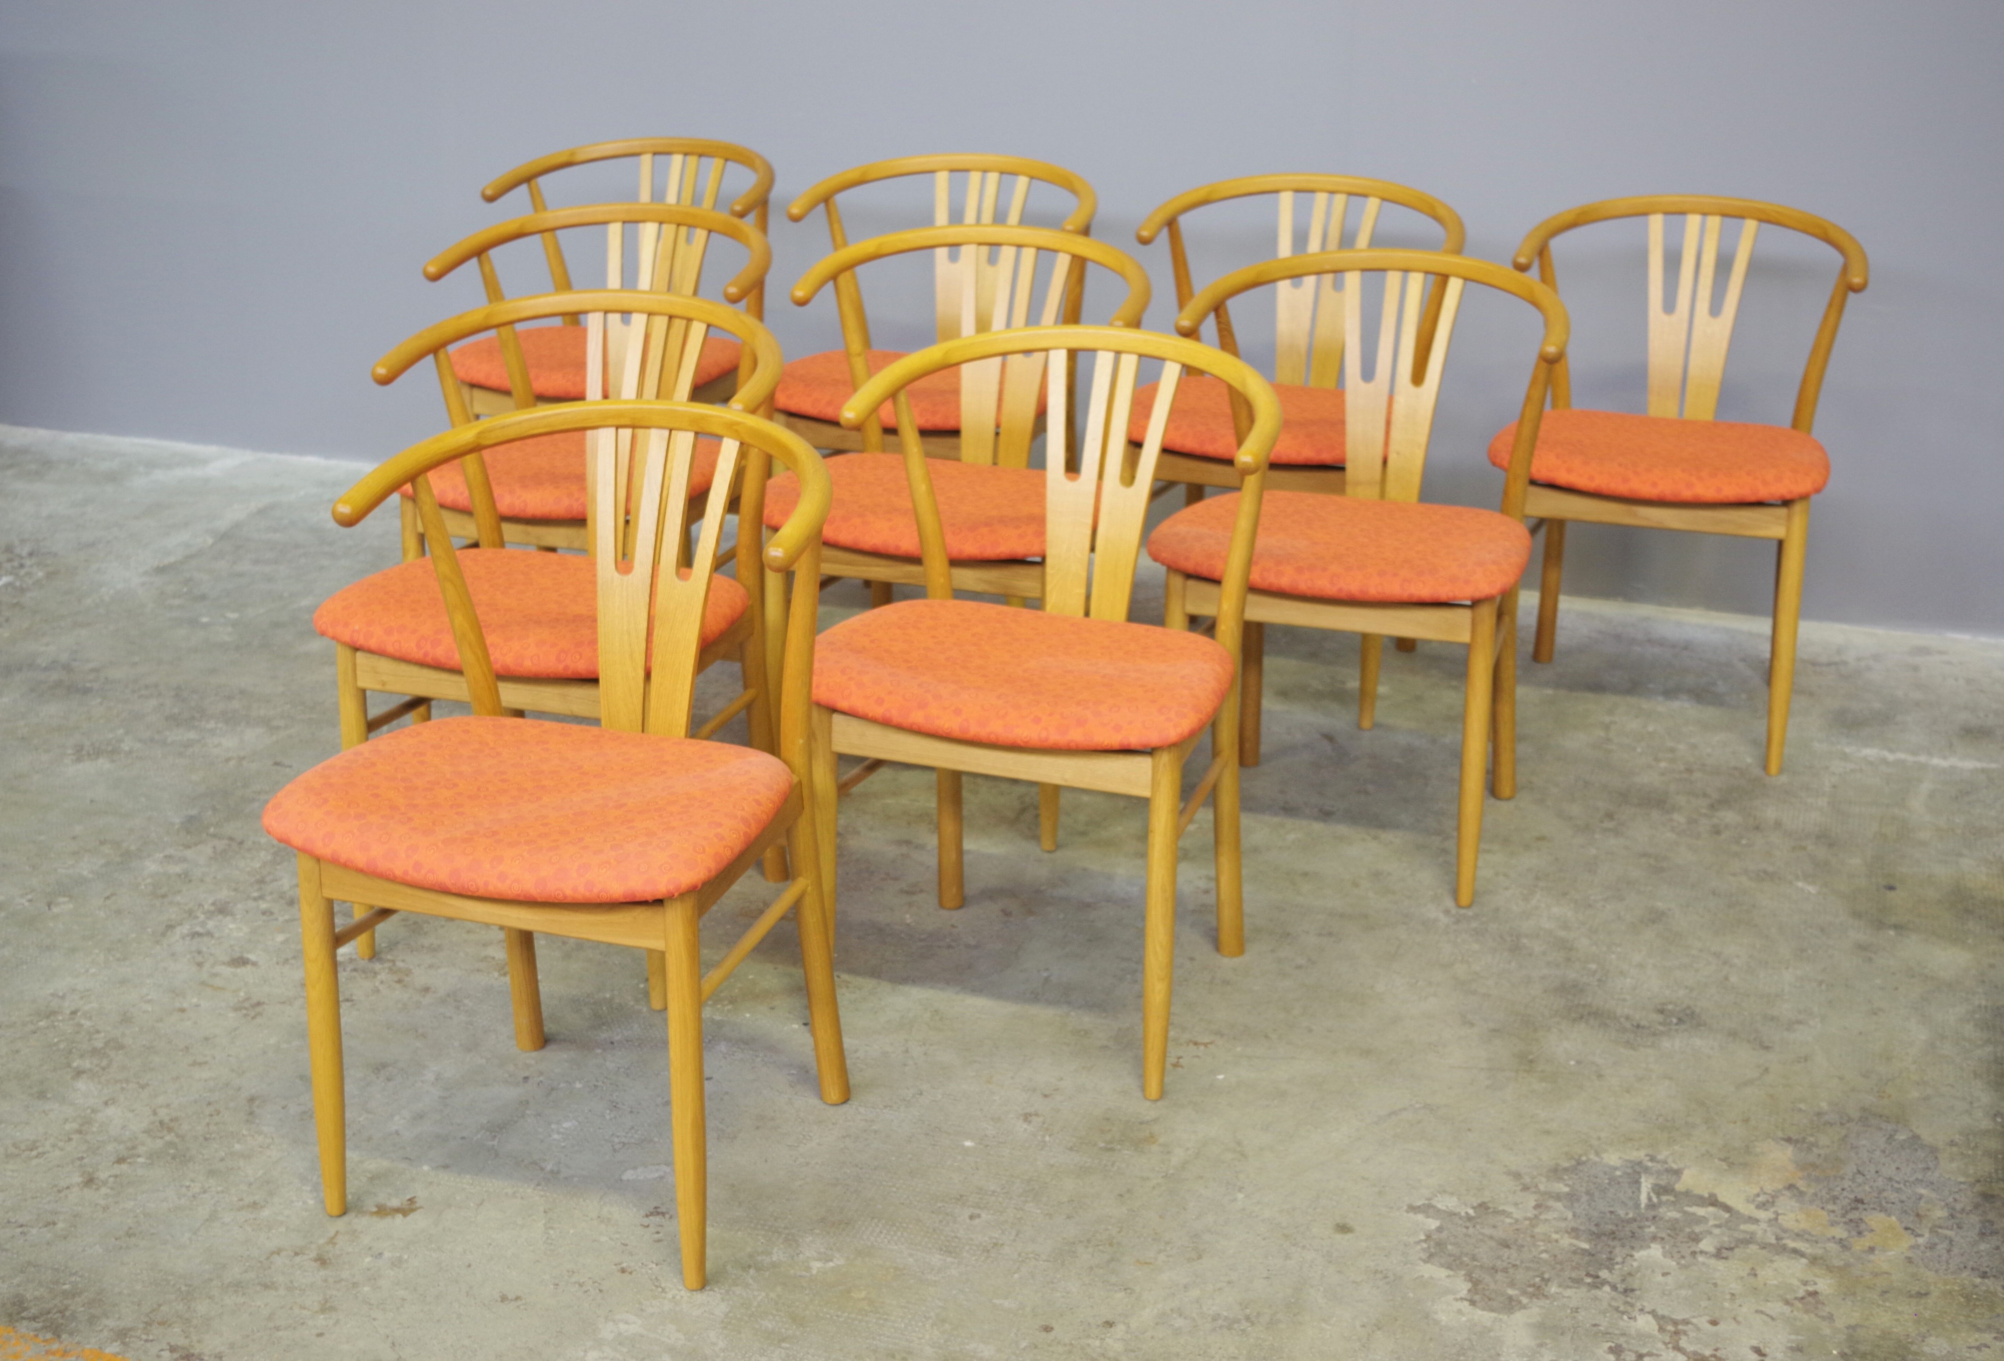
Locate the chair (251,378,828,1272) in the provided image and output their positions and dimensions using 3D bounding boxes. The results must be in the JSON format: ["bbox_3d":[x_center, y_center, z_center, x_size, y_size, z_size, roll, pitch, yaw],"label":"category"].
[{"bbox_3d":[-0.431,0.142,2.727,0.518,0.781,0.503,7,21,18],"label":"chair"}]

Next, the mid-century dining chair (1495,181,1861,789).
[{"bbox_3d":[1.035,-0.321,4.043,0.518,0.781,0.503,7,21,18],"label":"mid-century dining chair"}]

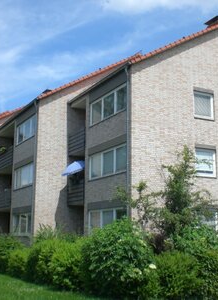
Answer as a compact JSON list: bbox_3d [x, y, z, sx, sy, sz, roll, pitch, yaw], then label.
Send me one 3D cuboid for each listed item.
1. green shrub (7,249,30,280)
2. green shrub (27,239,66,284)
[{"bbox_3d":[-3.519,4.370,17.077,0.870,1.070,0.900,6,-12,-27],"label":"green shrub"},{"bbox_3d":[-1.874,3.355,13.390,1.350,1.350,1.250,1,-10,-8],"label":"green shrub"}]

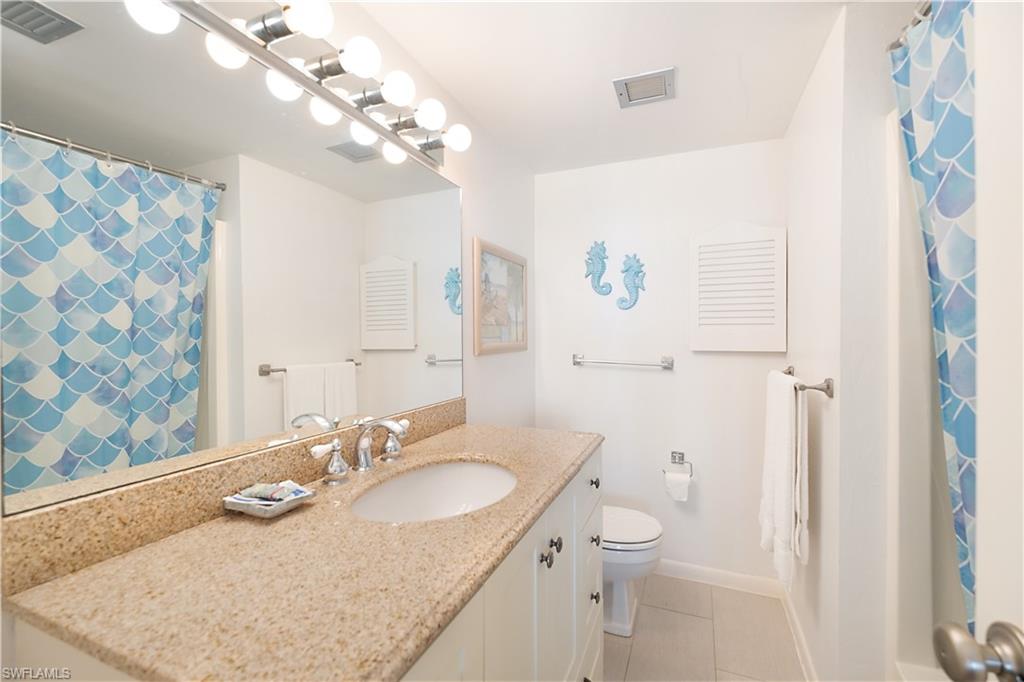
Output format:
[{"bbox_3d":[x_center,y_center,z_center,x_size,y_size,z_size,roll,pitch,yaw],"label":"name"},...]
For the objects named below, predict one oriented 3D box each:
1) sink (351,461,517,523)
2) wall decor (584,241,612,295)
[{"bbox_3d":[-0.163,0.424,0.981,0.355,0.165,0.450,0,0,23],"label":"sink"},{"bbox_3d":[0.472,-0.396,2.320,0.150,0.302,0.026,0,0,23],"label":"wall decor"}]

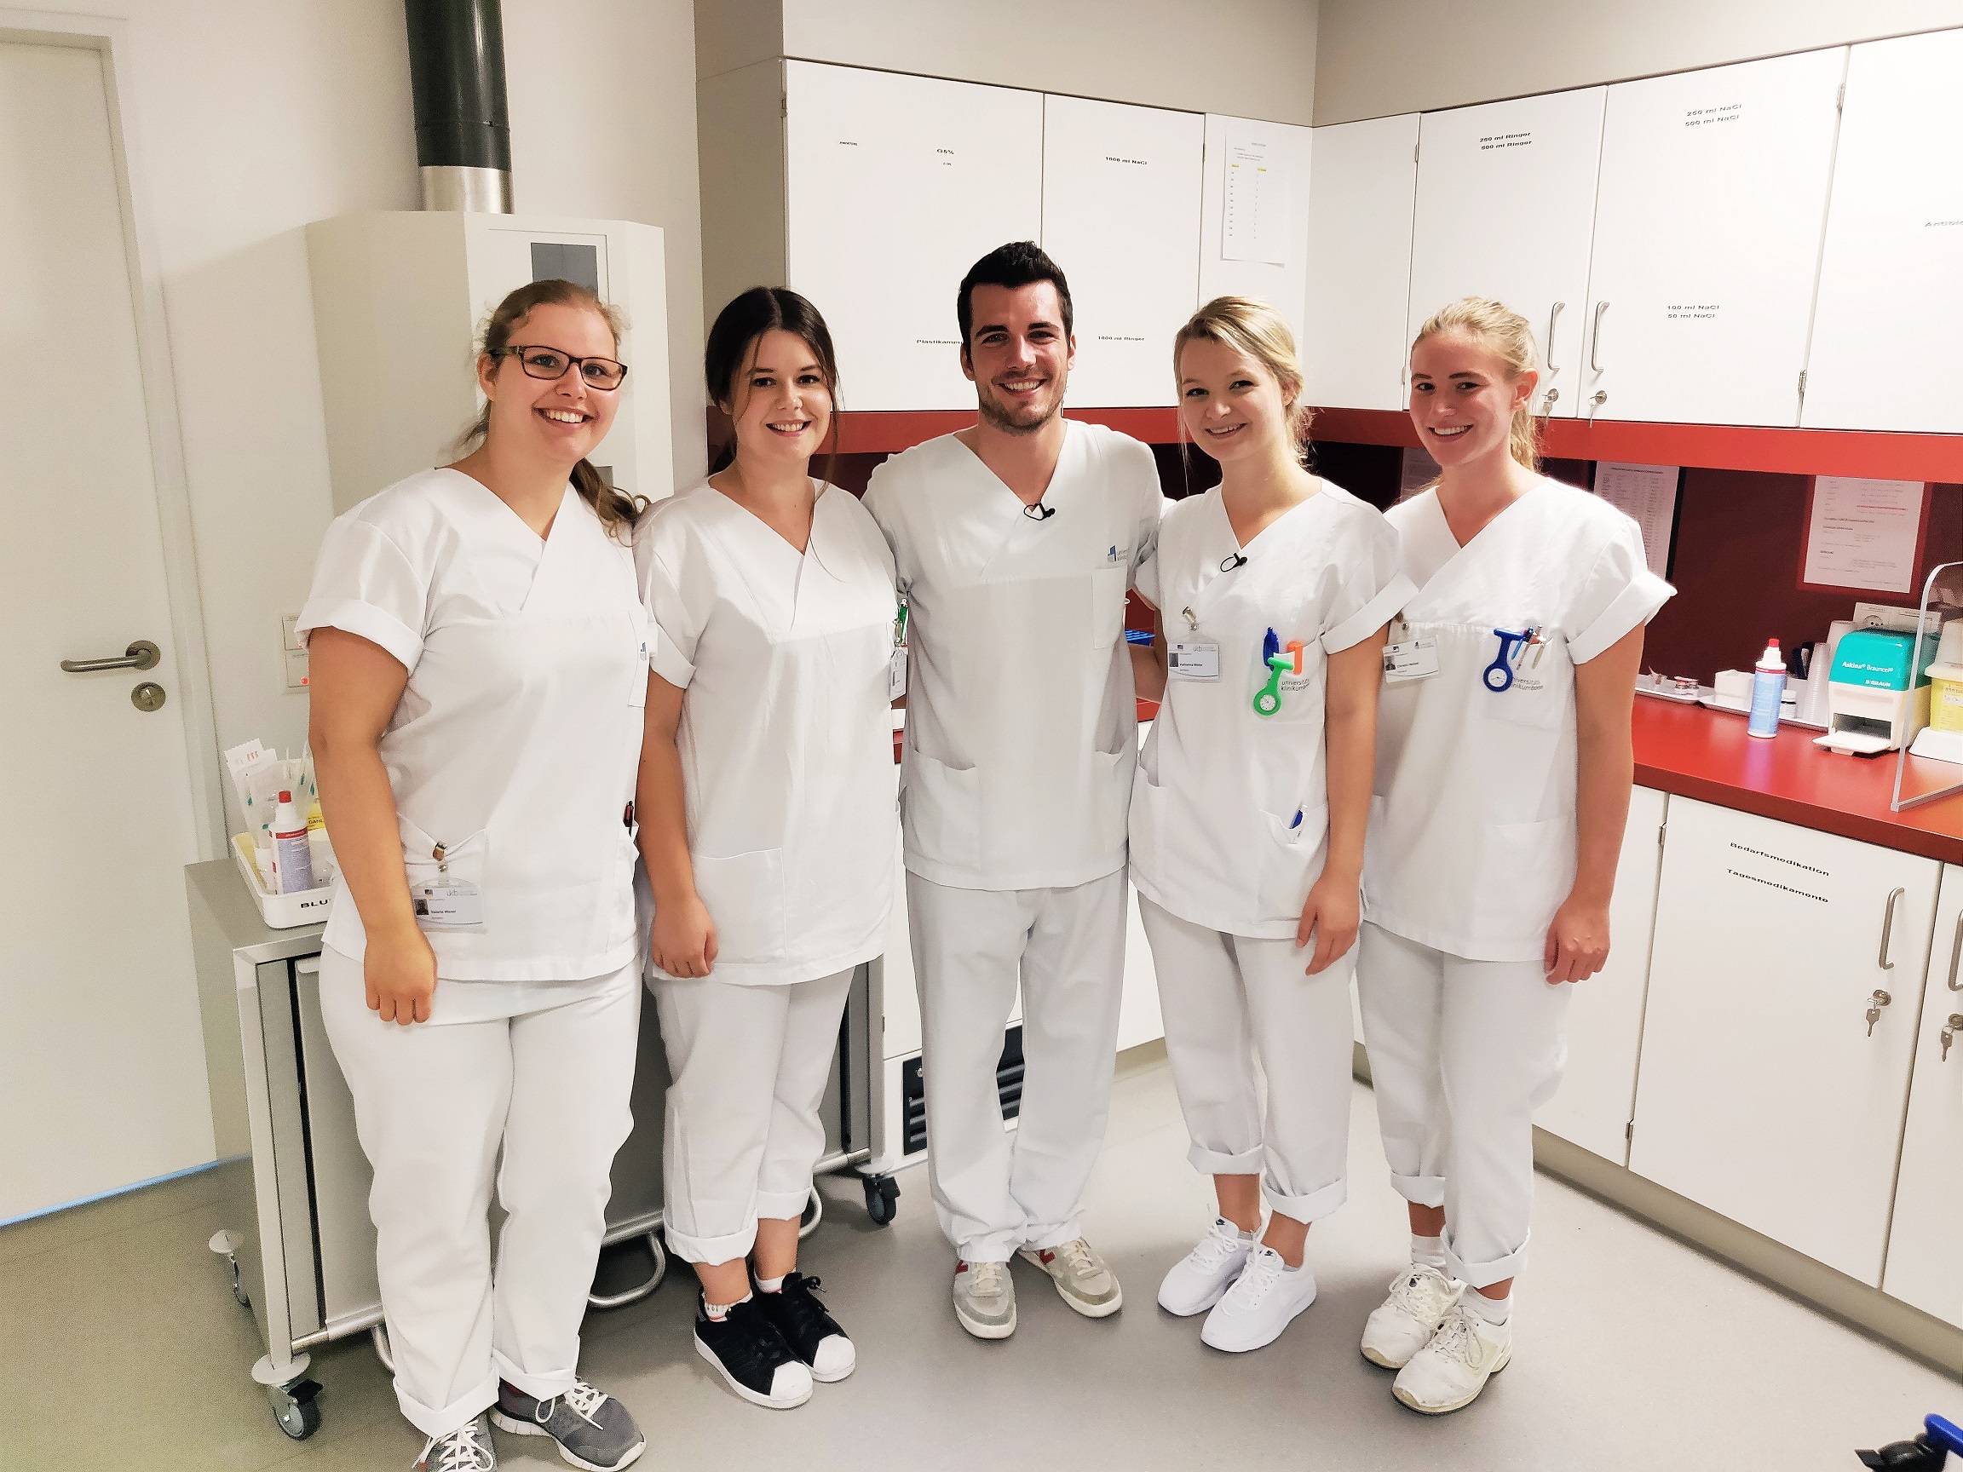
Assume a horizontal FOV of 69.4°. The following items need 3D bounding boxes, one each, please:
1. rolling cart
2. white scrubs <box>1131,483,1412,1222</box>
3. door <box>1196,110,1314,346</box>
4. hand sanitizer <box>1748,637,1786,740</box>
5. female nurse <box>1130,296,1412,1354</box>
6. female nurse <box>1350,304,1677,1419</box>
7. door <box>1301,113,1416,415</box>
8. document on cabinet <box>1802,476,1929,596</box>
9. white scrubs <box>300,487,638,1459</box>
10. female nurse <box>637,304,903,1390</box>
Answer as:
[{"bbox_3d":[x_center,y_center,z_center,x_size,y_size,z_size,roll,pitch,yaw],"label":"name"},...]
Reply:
[{"bbox_3d":[-0.736,0.577,2.518,1.050,0.790,0.470,-9,16,-33],"label":"rolling cart"},{"bbox_3d":[0.445,0.228,2.351,0.485,1.282,0.307,13,19,41],"label":"white scrubs"},{"bbox_3d":[0.651,-1.119,3.394,0.355,0.650,0.020,-9,17,-33],"label":"door"},{"bbox_3d":[1.534,-0.094,2.761,0.053,0.188,0.053,8,16,29],"label":"hand sanitizer"},{"bbox_3d":[0.459,0.168,2.313,0.500,1.696,0.380,9,16,31],"label":"female nurse"},{"bbox_3d":[0.762,0.209,2.213,0.525,1.703,0.356,11,18,38],"label":"female nurse"},{"bbox_3d":[0.907,-1.115,3.384,0.030,0.644,0.321,-10,18,-34],"label":"door"},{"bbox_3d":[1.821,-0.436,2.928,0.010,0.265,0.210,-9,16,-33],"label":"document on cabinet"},{"bbox_3d":[-0.693,0.340,2.031,0.535,1.416,0.346,-6,15,-24],"label":"white scrubs"},{"bbox_3d":[-0.316,0.189,2.206,0.500,1.696,0.380,-7,15,-28],"label":"female nurse"}]

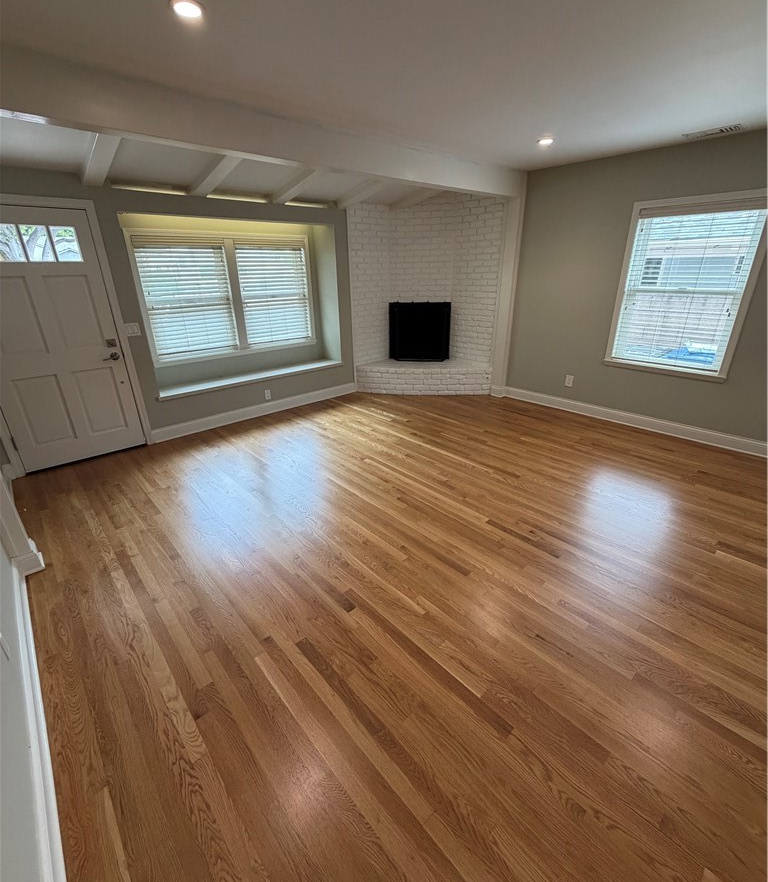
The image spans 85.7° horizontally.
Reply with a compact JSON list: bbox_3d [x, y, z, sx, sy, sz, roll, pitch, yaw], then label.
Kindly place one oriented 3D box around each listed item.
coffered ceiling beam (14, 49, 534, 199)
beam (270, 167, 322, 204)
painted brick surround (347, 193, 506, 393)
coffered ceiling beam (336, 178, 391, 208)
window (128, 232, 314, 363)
[{"bbox_3d":[-0.289,-2.063,2.949,4.779,0.242,0.100,-21,30,-38],"label":"coffered ceiling beam"},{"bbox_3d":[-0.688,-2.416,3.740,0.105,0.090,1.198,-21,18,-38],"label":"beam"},{"bbox_3d":[0.506,-1.821,5.239,1.793,2.377,0.681,1,23,4],"label":"painted brick surround"},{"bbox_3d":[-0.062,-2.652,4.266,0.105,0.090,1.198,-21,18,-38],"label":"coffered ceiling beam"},{"bbox_3d":[-1.622,-1.597,4.603,1.958,1.252,0.095,-21,30,-38],"label":"window"}]

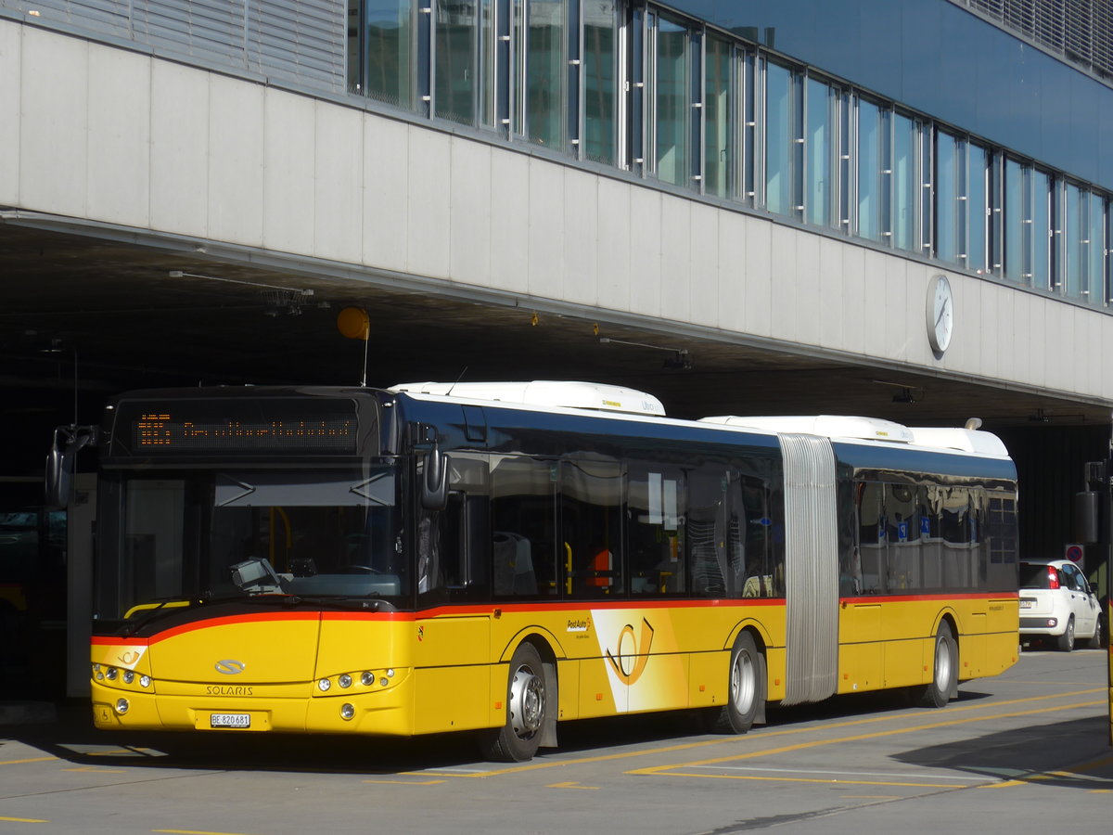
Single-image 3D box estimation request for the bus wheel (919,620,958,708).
[{"bbox_3d":[3.920,2.590,41.972,0.310,0.950,0.950,-1,-2,25],"label":"bus wheel"}]

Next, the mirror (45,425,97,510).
[{"bbox_3d":[-3.556,0.370,29.200,0.330,0.620,0.220,0,-2,19],"label":"mirror"}]

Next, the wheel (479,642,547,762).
[{"bbox_3d":[-0.377,2.200,30.888,0.290,0.950,0.950,0,-2,19],"label":"wheel"}]

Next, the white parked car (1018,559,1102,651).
[{"bbox_3d":[8.379,3.236,68.859,1.640,1.550,3.650,0,-2,20],"label":"white parked car"}]

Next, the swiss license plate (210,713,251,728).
[{"bbox_3d":[-2.343,2.179,28.666,0.305,0.100,0.015,0,-2,19],"label":"swiss license plate"}]

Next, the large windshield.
[{"bbox_3d":[-2.243,0.911,28.907,2.360,1.110,0.280,0,-6,19],"label":"large windshield"}]

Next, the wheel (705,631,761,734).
[{"bbox_3d":[1.567,2.426,36.505,0.310,0.950,0.950,0,-2,19],"label":"wheel"}]

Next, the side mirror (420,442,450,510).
[{"bbox_3d":[-0.868,0.419,28.387,0.190,0.490,0.170,0,-2,19],"label":"side mirror"}]

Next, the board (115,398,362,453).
[{"bbox_3d":[-2.301,0.064,28.875,1.890,0.410,0.120,0,-2,19],"label":"board"}]

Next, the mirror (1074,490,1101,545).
[{"bbox_3d":[3.649,0.685,27.400,0.170,0.370,0.120,0,-2,19],"label":"mirror"}]

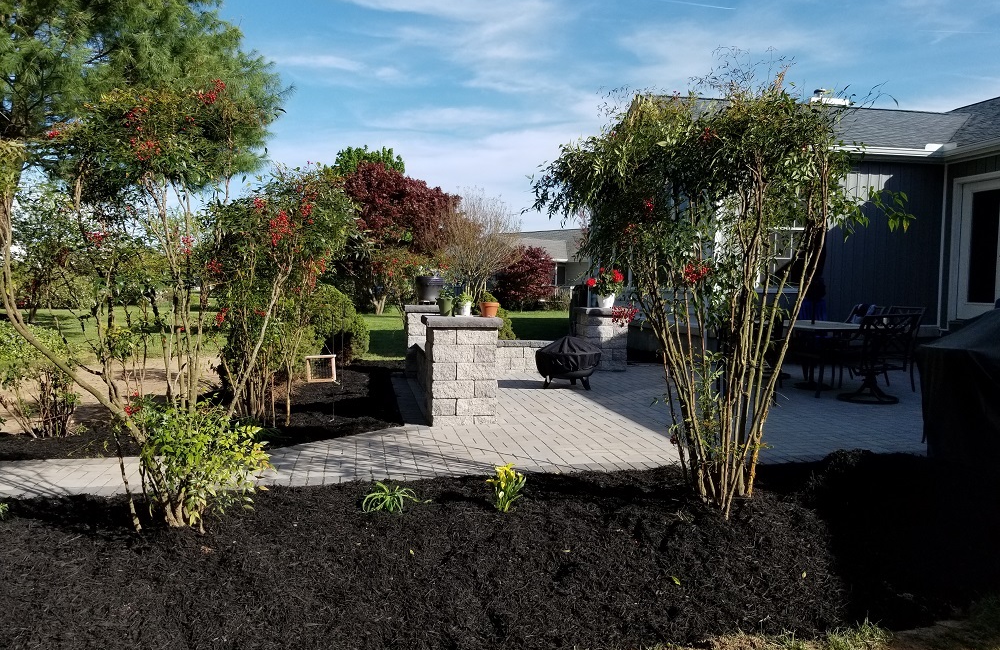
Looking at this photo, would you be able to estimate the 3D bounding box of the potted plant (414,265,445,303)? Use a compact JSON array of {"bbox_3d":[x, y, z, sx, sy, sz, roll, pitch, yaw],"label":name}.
[{"bbox_3d":[-0.925,-0.546,10.000,0.390,0.500,0.390,1,3,-11],"label":"potted plant"}]

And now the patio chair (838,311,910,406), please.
[{"bbox_3d":[3.876,0.333,7.885,0.620,0.895,0.670,1,3,-12],"label":"patio chair"}]

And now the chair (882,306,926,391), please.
[{"bbox_3d":[4.437,0.258,8.623,0.660,0.940,0.600,1,3,-13],"label":"chair"}]

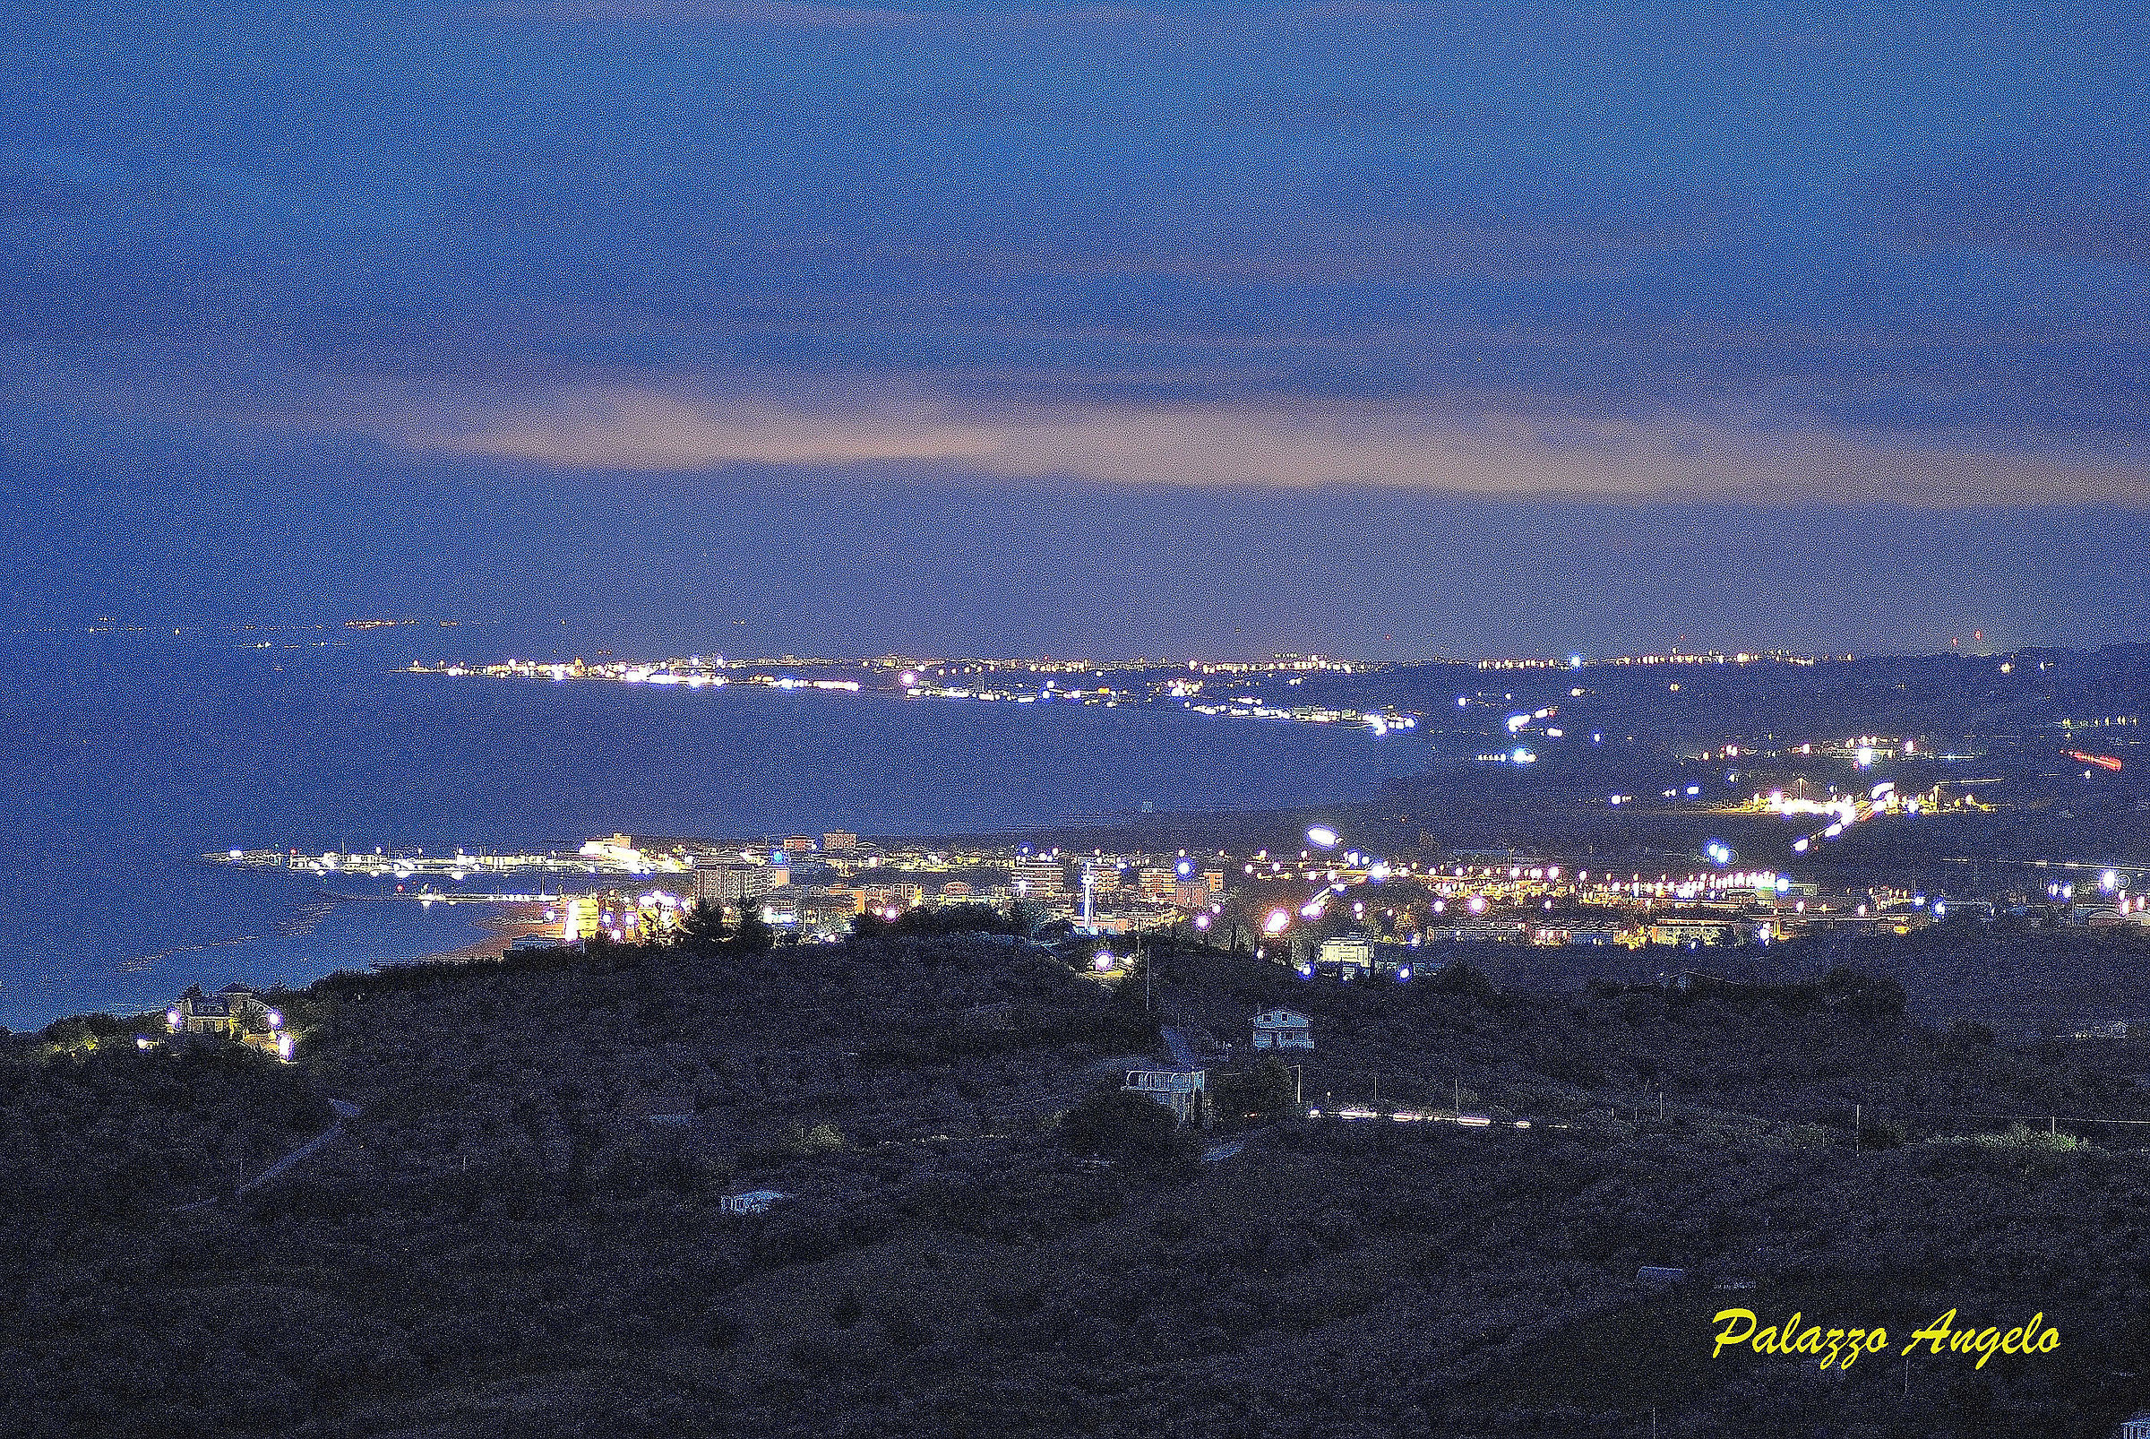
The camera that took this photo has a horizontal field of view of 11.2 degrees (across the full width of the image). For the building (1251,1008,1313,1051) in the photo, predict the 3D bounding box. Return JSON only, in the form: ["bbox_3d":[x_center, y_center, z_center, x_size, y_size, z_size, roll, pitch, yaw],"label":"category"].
[{"bbox_3d":[33.988,51.018,1800.000,10.000,6.600,9.500,0,1,0],"label":"building"}]

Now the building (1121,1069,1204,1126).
[{"bbox_3d":[13.958,58.300,1690.000,11.200,8.300,8.000,0,1,17],"label":"building"}]

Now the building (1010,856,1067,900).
[{"bbox_3d":[-22.774,100.273,6900.000,33.000,27.500,15.000,0,1,0],"label":"building"}]

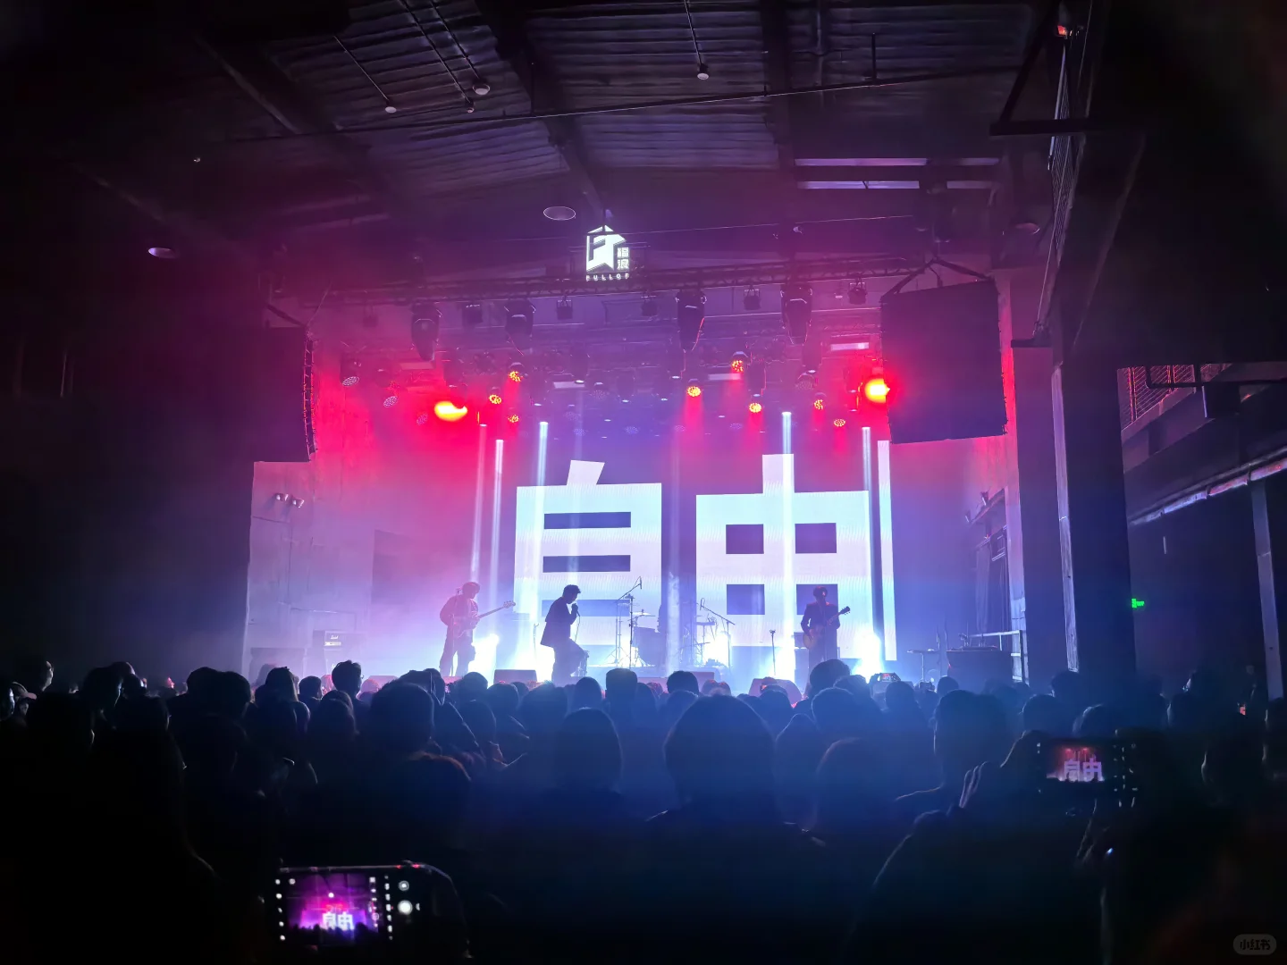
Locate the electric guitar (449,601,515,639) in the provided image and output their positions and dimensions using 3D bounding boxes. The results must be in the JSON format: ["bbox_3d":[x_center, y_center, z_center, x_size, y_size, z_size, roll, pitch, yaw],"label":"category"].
[{"bbox_3d":[-2.341,1.980,14.700,1.110,0.330,0.080,-21,-4,-31],"label":"electric guitar"}]

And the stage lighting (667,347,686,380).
[{"bbox_3d":[0.524,-1.917,16.093,0.280,0.480,0.250,-1,-8,10],"label":"stage lighting"}]

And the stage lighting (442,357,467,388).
[{"bbox_3d":[-3.147,-1.845,16.764,0.310,0.454,0.264,-1,-8,10],"label":"stage lighting"}]

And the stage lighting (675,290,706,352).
[{"bbox_3d":[0.642,-2.199,13.638,0.390,0.800,0.360,-1,-9,11],"label":"stage lighting"}]

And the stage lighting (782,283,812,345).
[{"bbox_3d":[2.100,-2.293,13.697,0.395,0.753,0.336,-1,-8,10],"label":"stage lighting"}]

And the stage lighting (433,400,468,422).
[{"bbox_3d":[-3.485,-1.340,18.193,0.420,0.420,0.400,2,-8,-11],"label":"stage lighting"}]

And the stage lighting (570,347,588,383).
[{"bbox_3d":[-1.060,-1.939,16.542,0.320,0.570,0.310,-1,-9,11],"label":"stage lighting"}]

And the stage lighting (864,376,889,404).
[{"bbox_3d":[4.153,-1.659,17.911,0.400,0.460,0.360,-2,-9,13],"label":"stage lighting"}]

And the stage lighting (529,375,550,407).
[{"bbox_3d":[-1.877,-1.651,18.110,0.350,0.520,0.330,-1,-9,11],"label":"stage lighting"}]

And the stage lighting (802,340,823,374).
[{"bbox_3d":[2.643,-1.956,15.705,0.311,0.464,0.265,-1,-8,10],"label":"stage lighting"}]

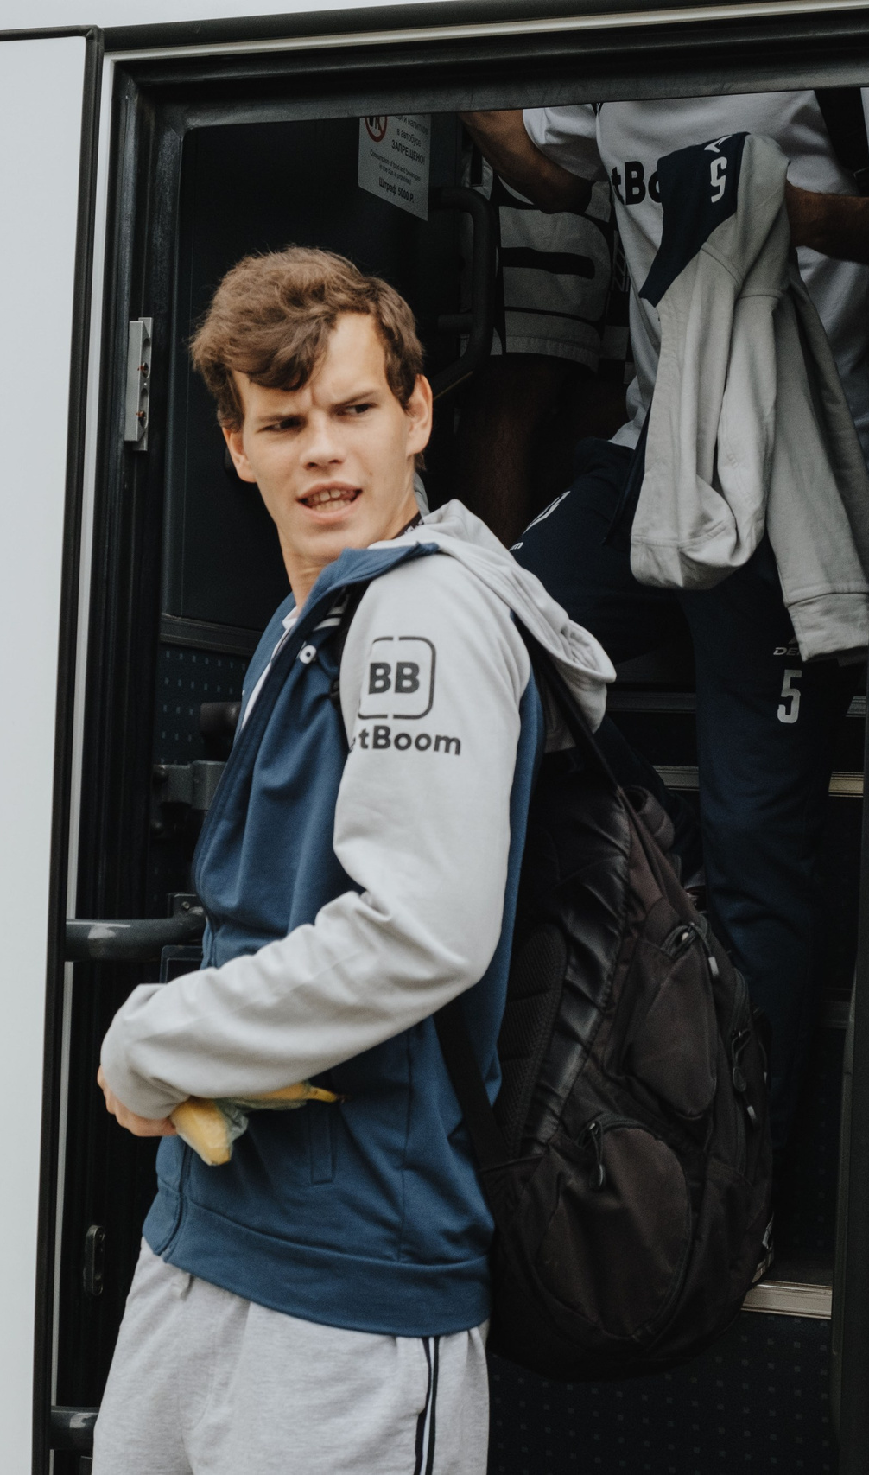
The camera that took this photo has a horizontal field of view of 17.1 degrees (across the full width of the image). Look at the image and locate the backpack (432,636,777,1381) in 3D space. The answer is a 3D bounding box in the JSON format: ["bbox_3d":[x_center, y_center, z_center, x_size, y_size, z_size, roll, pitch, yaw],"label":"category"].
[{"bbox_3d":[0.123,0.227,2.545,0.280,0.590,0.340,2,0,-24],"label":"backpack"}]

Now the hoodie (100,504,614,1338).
[{"bbox_3d":[-0.068,0.147,2.450,0.460,0.690,0.500,2,0,-24],"label":"hoodie"}]

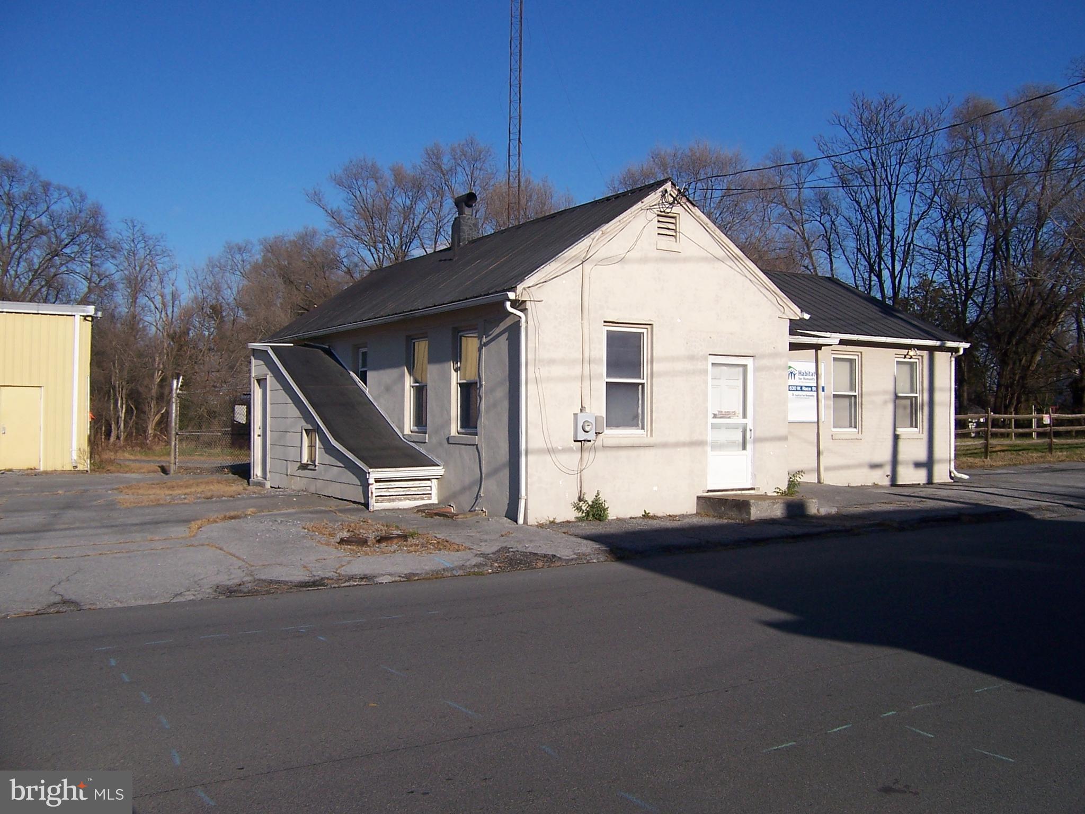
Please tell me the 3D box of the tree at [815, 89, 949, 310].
[{"bbox_3d":[15.427,-6.317,47.000,5.855,15.754,5.679,0,-1,0],"label":"tree"}]

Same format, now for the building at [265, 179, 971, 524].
[{"bbox_3d":[1.538,-0.927,21.746,13.300,5.300,11.600,1,-1,-31],"label":"building"}]

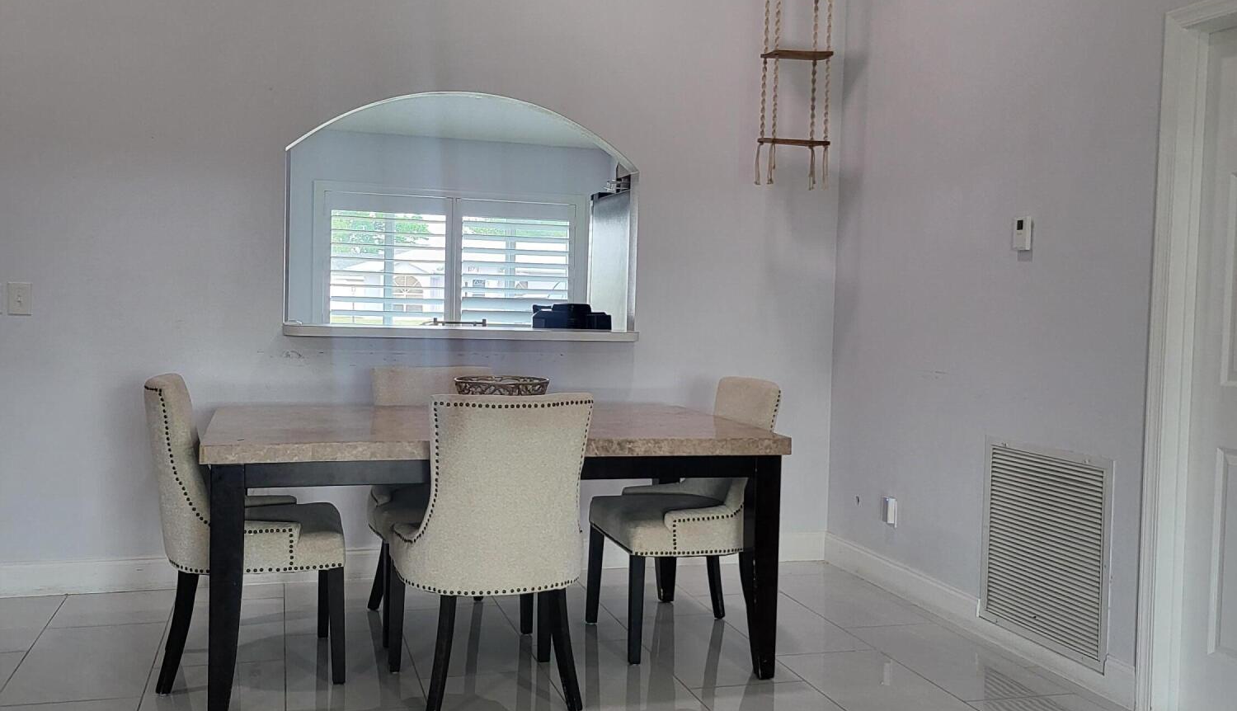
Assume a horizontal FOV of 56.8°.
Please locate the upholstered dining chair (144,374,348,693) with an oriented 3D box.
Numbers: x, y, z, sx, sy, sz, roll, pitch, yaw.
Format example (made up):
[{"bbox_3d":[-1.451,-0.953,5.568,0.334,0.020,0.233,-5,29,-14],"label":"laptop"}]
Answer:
[{"bbox_3d":[-1.179,0.524,3.652,0.594,0.941,0.564,0,3,-19],"label":"upholstered dining chair"}]

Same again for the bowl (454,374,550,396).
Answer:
[{"bbox_3d":[-0.391,0.157,3.850,0.315,0.139,0.315,1,3,-16],"label":"bowl"}]

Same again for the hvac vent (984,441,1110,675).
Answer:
[{"bbox_3d":[1.444,0.655,3.914,0.030,0.667,0.675,1,3,-16],"label":"hvac vent"}]

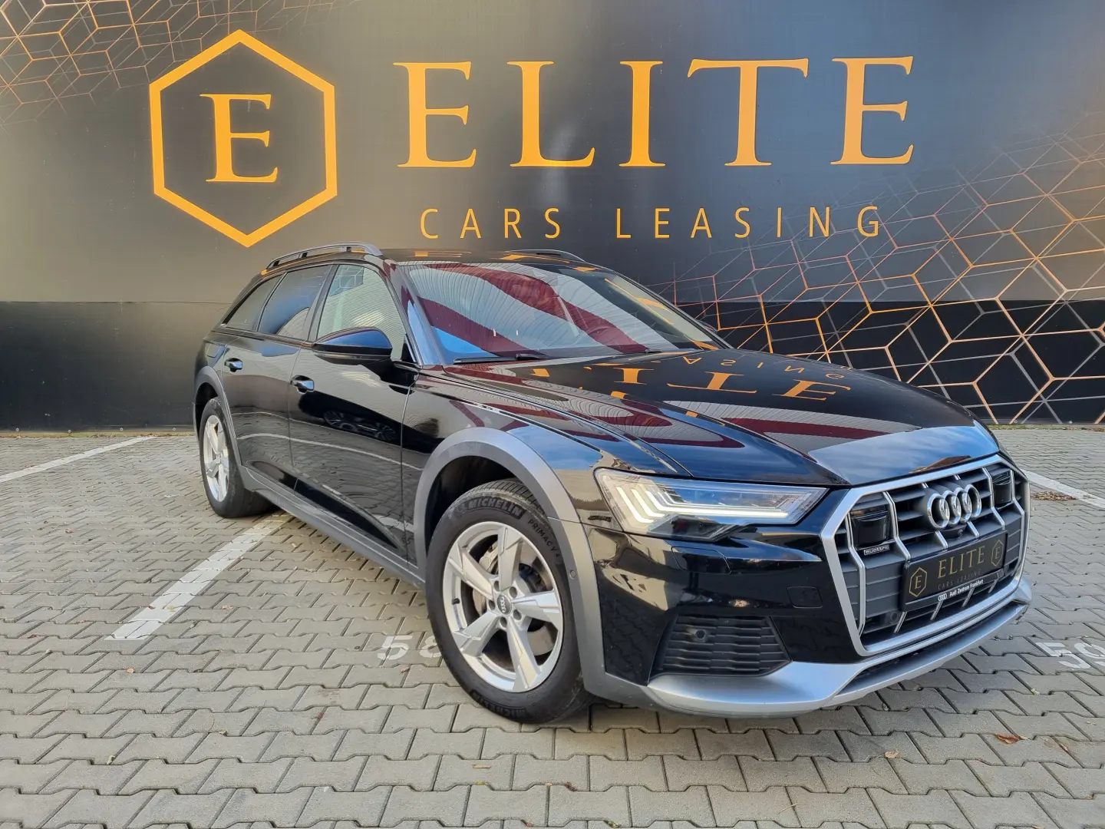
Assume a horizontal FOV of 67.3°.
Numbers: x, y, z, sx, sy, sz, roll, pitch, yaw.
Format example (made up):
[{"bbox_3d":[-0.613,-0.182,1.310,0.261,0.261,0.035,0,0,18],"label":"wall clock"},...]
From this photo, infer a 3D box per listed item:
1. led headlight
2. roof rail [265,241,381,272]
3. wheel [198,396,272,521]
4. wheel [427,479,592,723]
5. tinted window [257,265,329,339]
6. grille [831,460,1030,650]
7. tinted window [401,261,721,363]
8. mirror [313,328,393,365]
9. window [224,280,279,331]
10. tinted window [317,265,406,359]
[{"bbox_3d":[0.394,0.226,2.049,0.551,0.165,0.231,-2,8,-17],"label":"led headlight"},{"bbox_3d":[-1.201,-0.799,4.212,0.060,0.090,1.540,-5,9,-37],"label":"roof rail"},{"bbox_3d":[-1.823,0.241,4.770,0.230,0.700,0.700,-5,9,-37],"label":"wheel"},{"bbox_3d":[-0.072,0.542,2.447,0.700,0.700,0.230,7,10,42],"label":"wheel"},{"bbox_3d":[-1.270,-0.545,4.059,0.070,0.399,0.840,28,-11,-36],"label":"tinted window"},{"bbox_3d":[1.077,0.354,2.259,1.060,0.410,0.170,-5,9,-37],"label":"grille"},{"bbox_3d":[0.057,-0.450,3.526,1.450,0.130,0.760,-5,41,-37],"label":"tinted window"},{"bbox_3d":[-0.704,-0.244,2.970,0.260,0.150,0.190,-5,9,-37],"label":"mirror"},{"bbox_3d":[-1.680,-0.625,4.622,0.070,0.326,0.640,28,-11,-36],"label":"window"},{"bbox_3d":[-0.778,-0.436,3.393,0.070,0.448,0.990,28,-11,-36],"label":"tinted window"}]

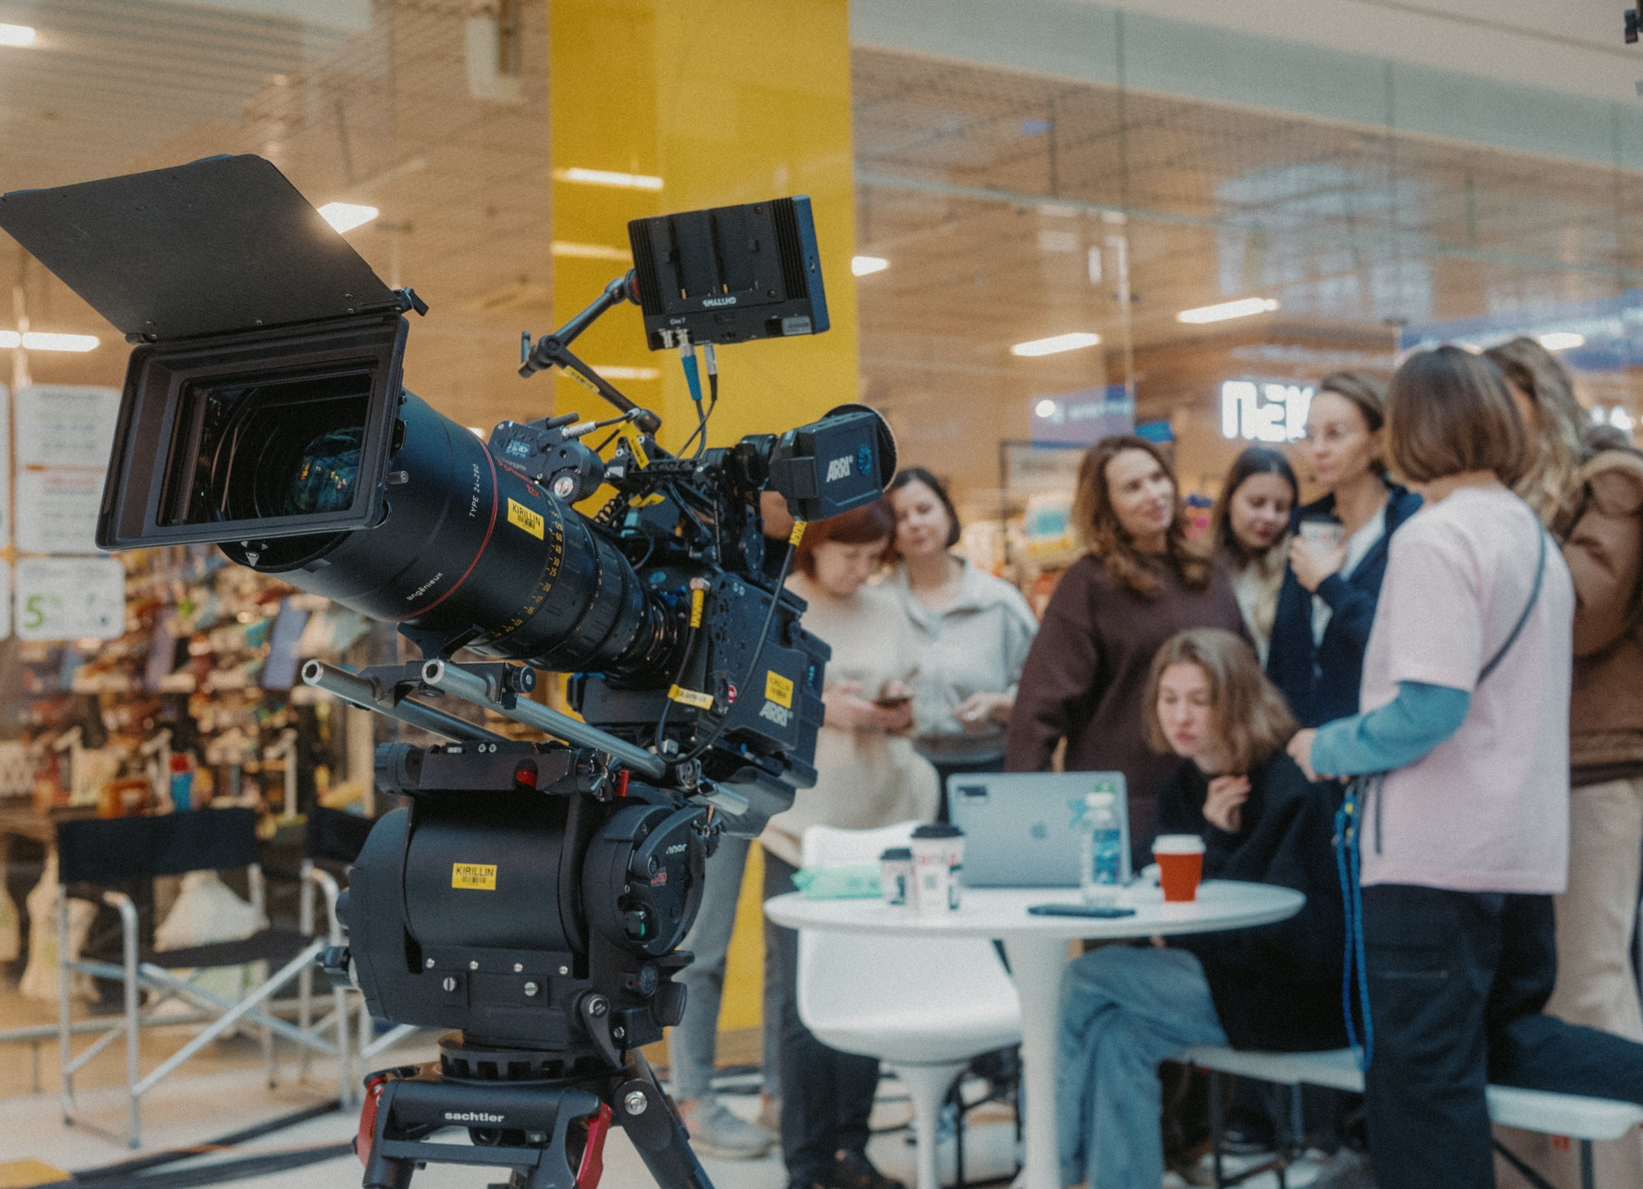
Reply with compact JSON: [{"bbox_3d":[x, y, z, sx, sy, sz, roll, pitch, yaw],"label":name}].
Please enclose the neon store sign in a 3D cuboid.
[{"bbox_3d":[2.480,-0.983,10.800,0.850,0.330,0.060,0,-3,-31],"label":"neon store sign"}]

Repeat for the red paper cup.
[{"bbox_3d":[0.593,0.450,3.290,0.089,0.115,0.089,-1,-3,0],"label":"red paper cup"}]

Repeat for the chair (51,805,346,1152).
[{"bbox_3d":[-1.650,0.989,5.309,0.620,0.800,0.480,1,-4,-41],"label":"chair"}]

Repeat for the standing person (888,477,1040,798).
[{"bbox_3d":[0.332,0.511,4.888,0.460,1.630,0.340,-2,-3,20],"label":"standing person"}]

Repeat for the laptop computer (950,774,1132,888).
[{"bbox_3d":[0.418,0.426,3.637,0.310,0.210,0.291,-2,-3,13],"label":"laptop computer"}]

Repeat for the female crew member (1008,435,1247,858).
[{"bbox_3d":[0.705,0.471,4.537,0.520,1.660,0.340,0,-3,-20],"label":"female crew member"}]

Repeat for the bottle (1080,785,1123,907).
[{"bbox_3d":[0.460,0.409,3.266,0.067,0.202,0.067,-1,-3,0],"label":"bottle"}]

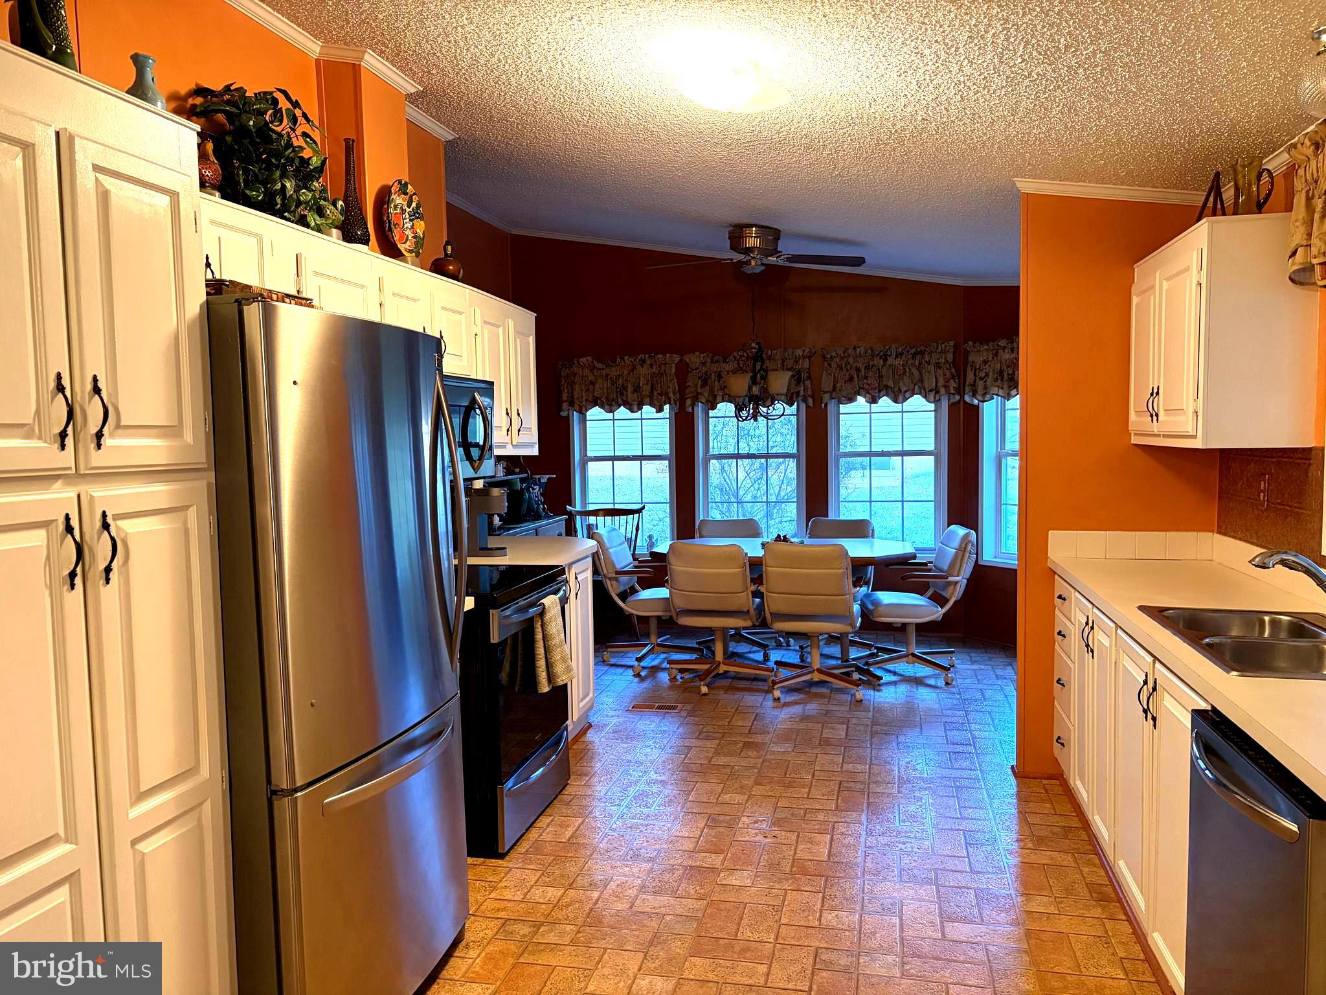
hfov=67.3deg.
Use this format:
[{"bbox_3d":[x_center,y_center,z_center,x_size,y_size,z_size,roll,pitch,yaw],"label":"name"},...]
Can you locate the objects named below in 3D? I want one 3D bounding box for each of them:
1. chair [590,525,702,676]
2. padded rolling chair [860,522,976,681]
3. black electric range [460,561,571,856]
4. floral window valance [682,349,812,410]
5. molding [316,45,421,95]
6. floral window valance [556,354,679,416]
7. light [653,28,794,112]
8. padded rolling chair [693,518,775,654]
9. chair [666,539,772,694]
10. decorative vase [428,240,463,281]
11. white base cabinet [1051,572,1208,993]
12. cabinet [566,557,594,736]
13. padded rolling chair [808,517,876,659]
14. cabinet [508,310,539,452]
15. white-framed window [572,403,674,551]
[{"bbox_3d":[-0.103,0.622,6.264,0.640,0.872,0.570,0,4,10],"label":"chair"},{"bbox_3d":[1.508,0.613,5.928,0.640,0.872,0.570,-1,4,3],"label":"padded rolling chair"},{"bbox_3d":[-0.787,0.772,3.846,0.690,0.930,0.770,0,4,13],"label":"black electric range"},{"bbox_3d":[0.612,-0.843,7.161,0.960,0.425,0.120,0,4,13],"label":"floral window valance"},{"bbox_3d":[-1.113,-1.602,3.780,0.220,0.085,0.460,0,4,13],"label":"molding"},{"bbox_3d":[-0.333,-0.846,7.377,0.940,0.450,0.120,0,4,13],"label":"floral window valance"},{"bbox_3d":[0.211,-1.330,3.225,0.410,0.110,0.410,0,4,13],"label":"light"},{"bbox_3d":[0.499,0.583,6.679,0.570,0.872,0.640,-1,4,6],"label":"padded rolling chair"},{"bbox_3d":[0.324,0.670,5.786,0.600,0.860,0.650,0,4,13],"label":"chair"},{"bbox_3d":[-0.877,-0.947,4.052,0.135,0.190,0.135,0,4,13],"label":"decorative vase"},{"bbox_3d":[1.689,0.800,3.077,0.600,0.860,2.050,0,4,13],"label":"white base cabinet"},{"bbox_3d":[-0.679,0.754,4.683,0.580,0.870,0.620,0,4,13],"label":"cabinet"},{"bbox_3d":[1.145,0.598,6.581,0.600,0.870,0.650,0,4,13],"label":"padded rolling chair"},{"bbox_3d":[-0.801,-0.536,4.678,0.340,0.690,0.340,0,4,13],"label":"cabinet"},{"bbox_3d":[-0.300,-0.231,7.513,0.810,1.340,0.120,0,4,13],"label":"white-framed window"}]

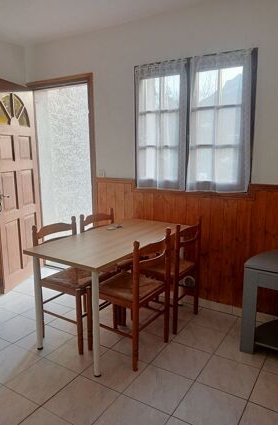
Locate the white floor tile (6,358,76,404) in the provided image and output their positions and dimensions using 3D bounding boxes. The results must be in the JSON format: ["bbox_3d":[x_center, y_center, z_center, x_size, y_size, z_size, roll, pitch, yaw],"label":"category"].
[{"bbox_3d":[-0.617,1.075,2.205,0.330,0.010,0.330,7,13,31],"label":"white floor tile"}]

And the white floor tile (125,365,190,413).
[{"bbox_3d":[0.124,1.083,2.134,0.330,0.010,0.330,7,13,31],"label":"white floor tile"}]

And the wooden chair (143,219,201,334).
[{"bbox_3d":[0.230,0.471,2.898,0.460,0.886,0.430,7,14,34],"label":"wooden chair"}]

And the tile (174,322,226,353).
[{"bbox_3d":[0.478,0.969,2.687,0.330,0.010,0.330,7,13,31],"label":"tile"}]

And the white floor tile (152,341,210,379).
[{"bbox_3d":[0.301,1.026,2.410,0.330,0.010,0.330,7,13,31],"label":"white floor tile"}]

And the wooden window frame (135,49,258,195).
[{"bbox_3d":[0.423,-0.715,2.918,1.080,1.120,0.070,7,13,31],"label":"wooden window frame"}]

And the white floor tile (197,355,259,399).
[{"bbox_3d":[0.583,1.058,2.236,0.330,0.010,0.330,7,13,31],"label":"white floor tile"}]

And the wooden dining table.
[{"bbox_3d":[-0.161,0.559,2.810,0.670,0.754,1.280,7,14,34],"label":"wooden dining table"}]

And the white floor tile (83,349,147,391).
[{"bbox_3d":[-0.158,1.050,2.308,0.330,0.010,0.330,7,13,31],"label":"white floor tile"}]

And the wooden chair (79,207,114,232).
[{"bbox_3d":[-0.197,0.440,3.072,0.460,0.886,0.430,8,14,35],"label":"wooden chair"}]

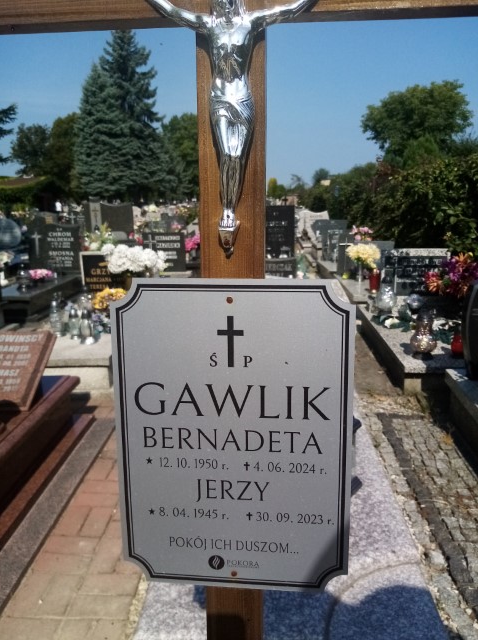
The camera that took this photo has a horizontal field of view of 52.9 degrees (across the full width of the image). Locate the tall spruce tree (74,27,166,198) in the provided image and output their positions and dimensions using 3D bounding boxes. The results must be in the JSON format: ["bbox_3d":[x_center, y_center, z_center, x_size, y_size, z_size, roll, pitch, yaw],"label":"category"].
[{"bbox_3d":[-9.178,-15.335,37.302,6.970,12.711,6.970,1,15,3],"label":"tall spruce tree"}]

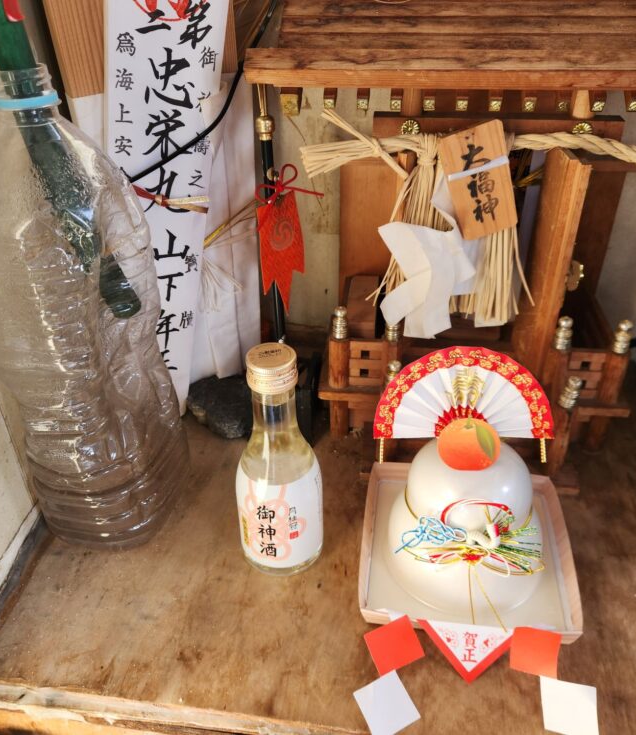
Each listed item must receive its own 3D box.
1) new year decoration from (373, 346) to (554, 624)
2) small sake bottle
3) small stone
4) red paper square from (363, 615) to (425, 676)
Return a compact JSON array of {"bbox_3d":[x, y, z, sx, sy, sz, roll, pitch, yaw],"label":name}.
[{"bbox_3d":[0.095,0.063,0.409,0.116,0.147,0.111,1,34,4],"label":"new year decoration"},{"bbox_3d":[-0.026,0.059,0.417,0.057,0.159,0.057,-3,34,-2],"label":"small sake bottle"},{"bbox_3d":[-0.085,0.030,0.574,0.075,0.035,0.062,-1,34,0],"label":"small stone"},{"bbox_3d":[0.045,0.163,0.382,0.029,0.002,0.027,-14,45,-14],"label":"red paper square"}]

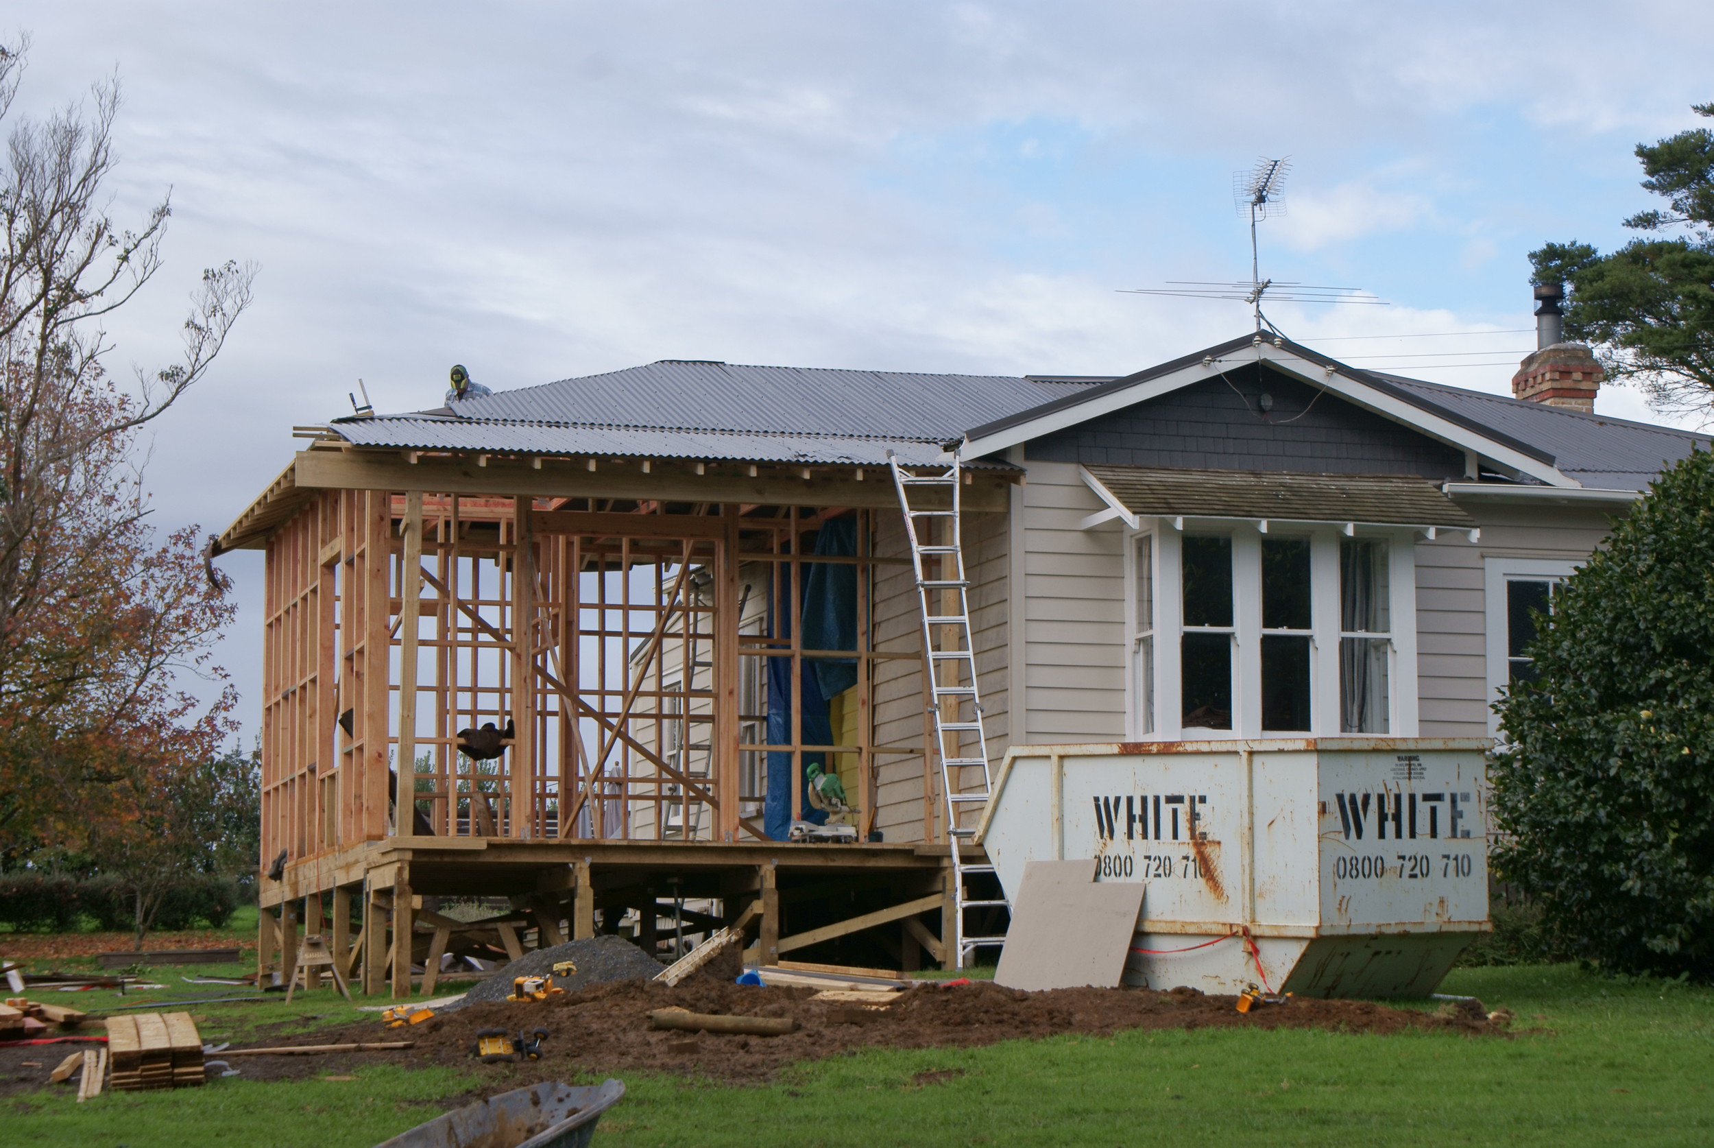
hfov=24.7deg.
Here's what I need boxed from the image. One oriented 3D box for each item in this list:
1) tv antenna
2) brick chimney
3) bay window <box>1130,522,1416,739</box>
[{"bbox_3d":[3.477,-2.812,32.799,2.402,1.414,1.600,1,-7,-9],"label":"tv antenna"},{"bbox_3d":[7.139,-2.145,39.843,0.559,1.626,0.933,2,-7,-17],"label":"brick chimney"},{"bbox_3d":[3.485,0.593,32.736,2.300,1.950,0.720,2,-7,-17],"label":"bay window"}]

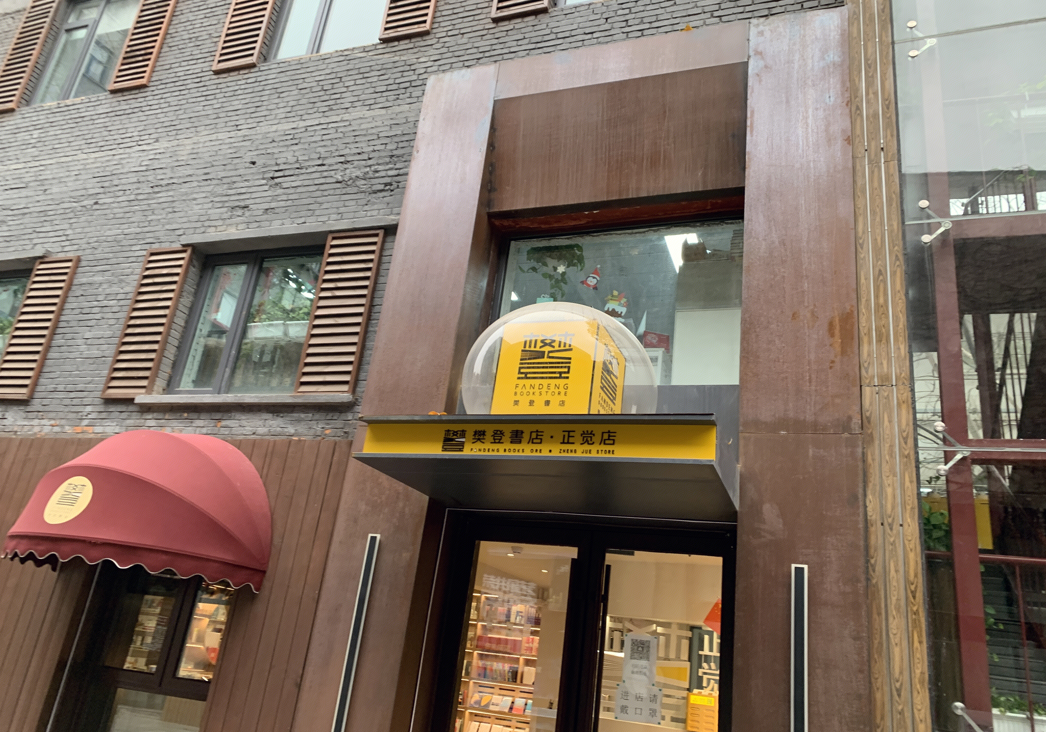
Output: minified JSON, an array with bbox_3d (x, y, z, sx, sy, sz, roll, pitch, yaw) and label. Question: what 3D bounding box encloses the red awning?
[{"bbox_3d":[-2.983,0.918,5.809,2.080,1.180,1.070,-1,-21,22],"label":"red awning"}]

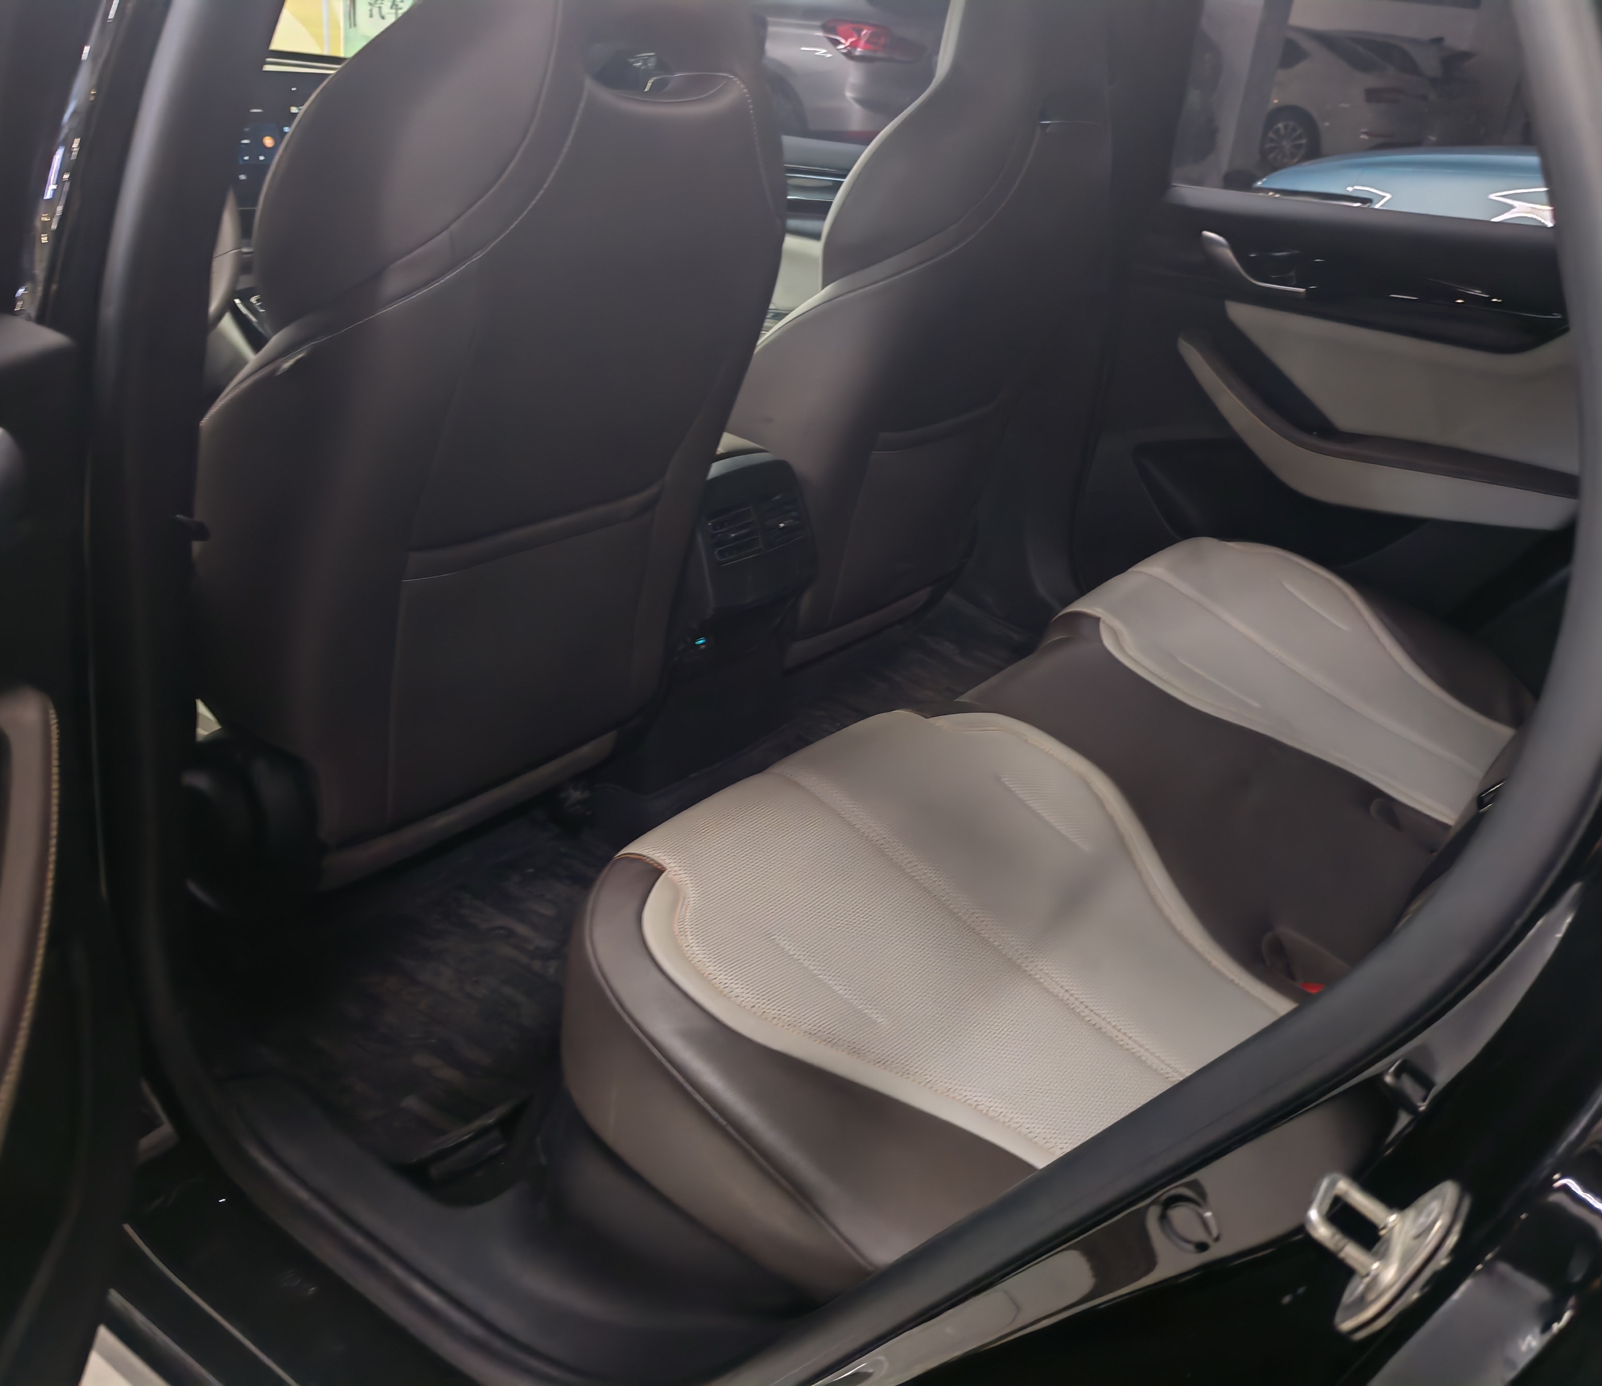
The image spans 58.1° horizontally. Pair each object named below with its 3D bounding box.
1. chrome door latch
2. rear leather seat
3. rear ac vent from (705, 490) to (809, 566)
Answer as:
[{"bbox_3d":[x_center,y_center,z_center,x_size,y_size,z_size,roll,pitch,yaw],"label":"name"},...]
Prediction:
[{"bbox_3d":[0.192,0.185,0.495,0.035,0.074,0.048,29,31,17],"label":"chrome door latch"},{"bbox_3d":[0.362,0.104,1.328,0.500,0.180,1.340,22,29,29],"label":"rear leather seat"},{"bbox_3d":[-0.053,-0.174,1.535,0.030,0.053,0.158,-3,15,38],"label":"rear ac vent"}]

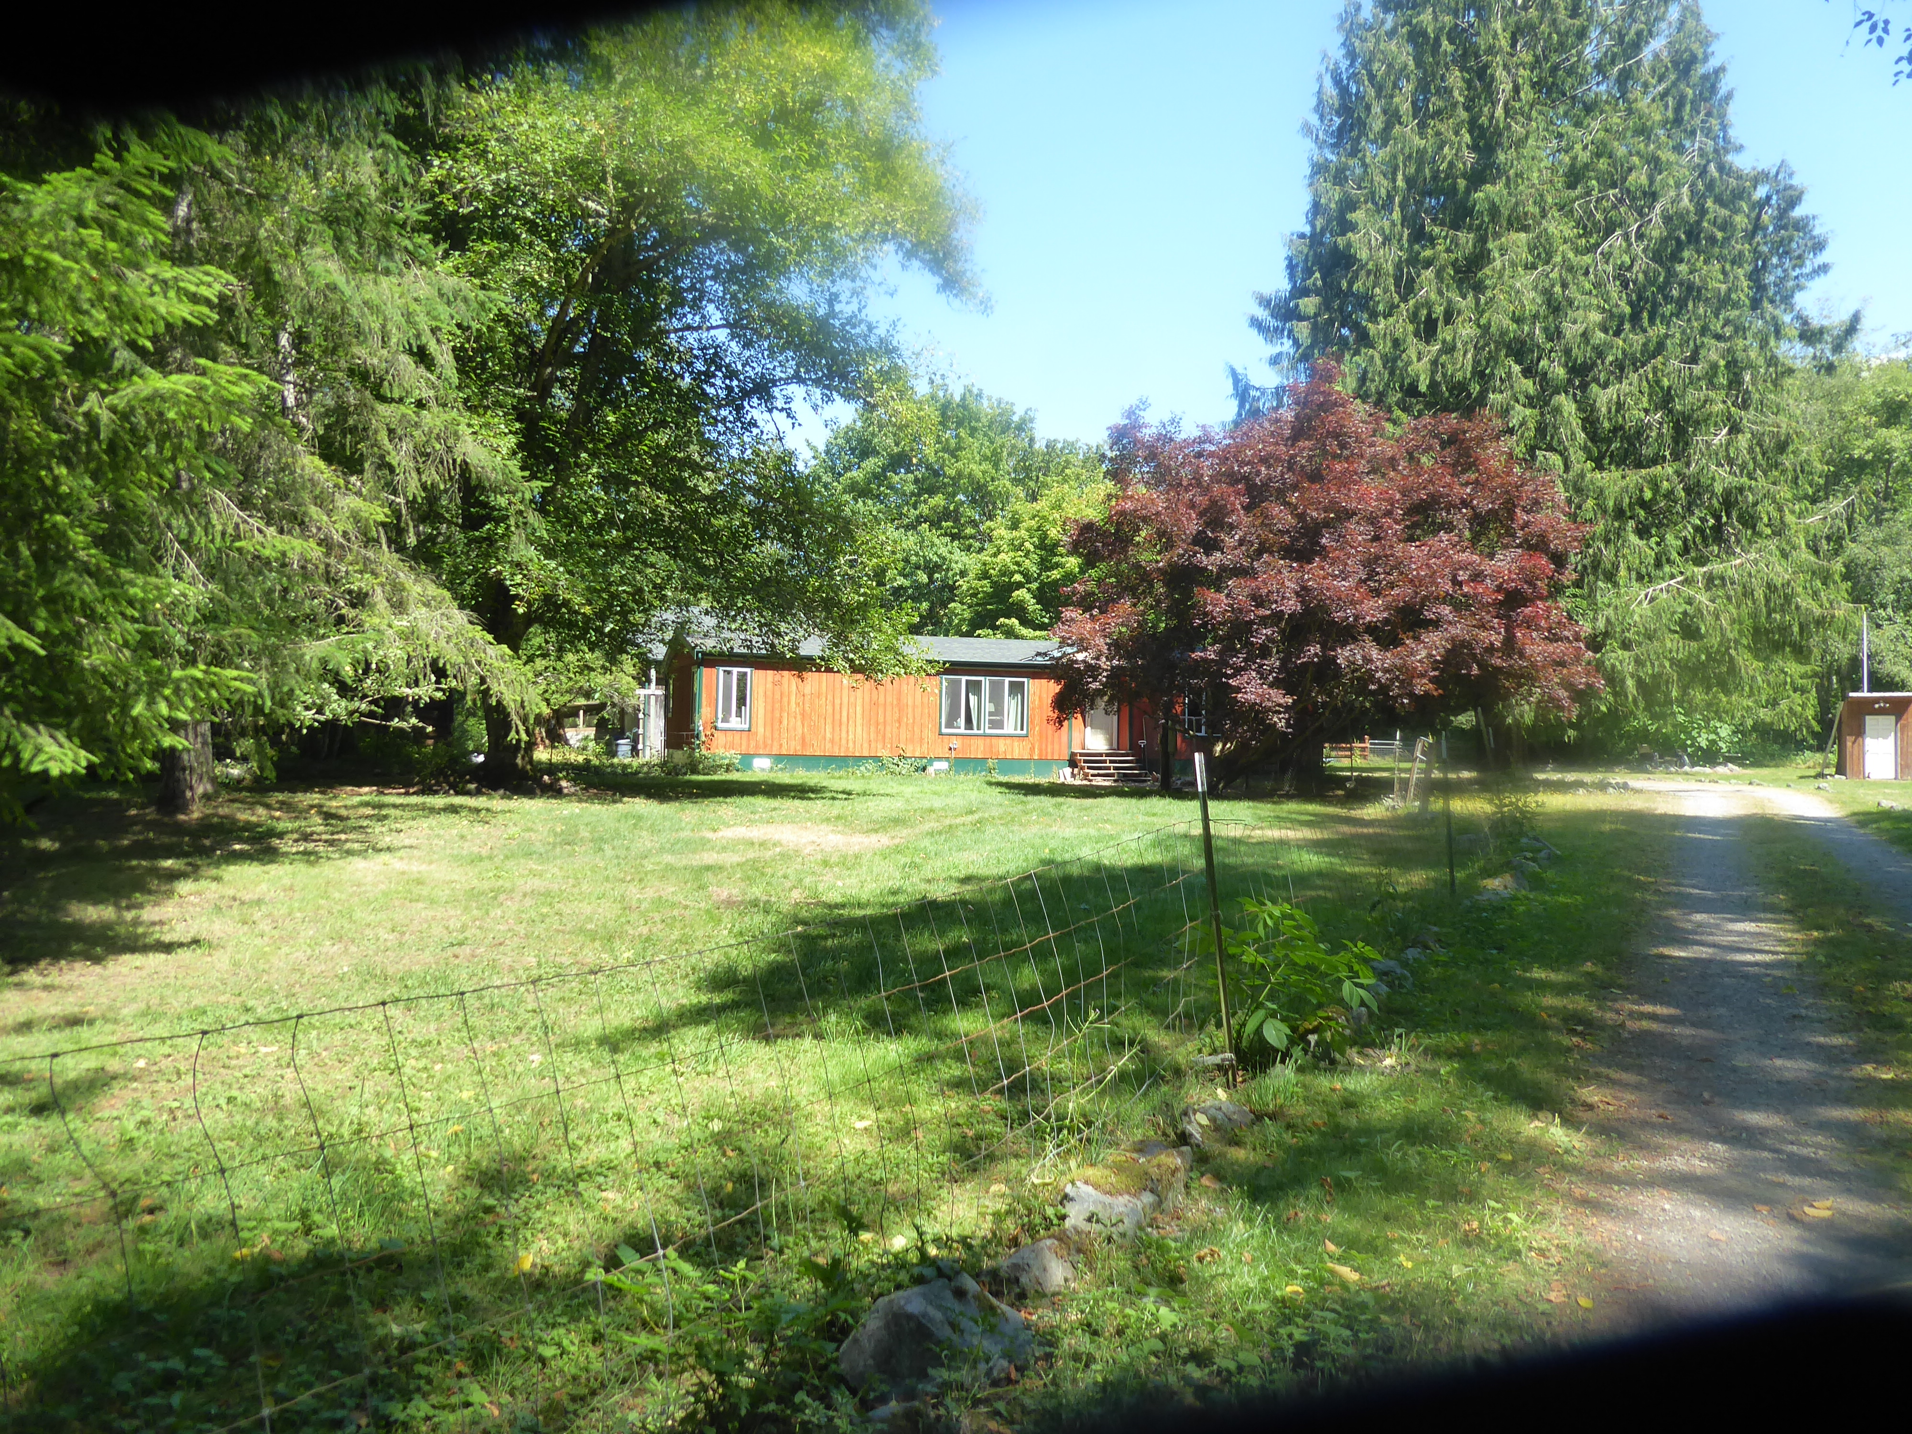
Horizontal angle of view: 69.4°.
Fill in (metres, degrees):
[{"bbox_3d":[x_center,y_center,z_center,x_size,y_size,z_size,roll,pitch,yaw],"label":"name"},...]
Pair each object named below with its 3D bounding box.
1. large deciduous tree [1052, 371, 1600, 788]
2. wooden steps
[{"bbox_3d":[8.950,-3.300,33.500,13.200,10.300,12.000,1,0,0],"label":"large deciduous tree"},{"bbox_3d":[4.330,1.420,38.350,1.620,0.920,1.450,1,0,-17],"label":"wooden steps"}]

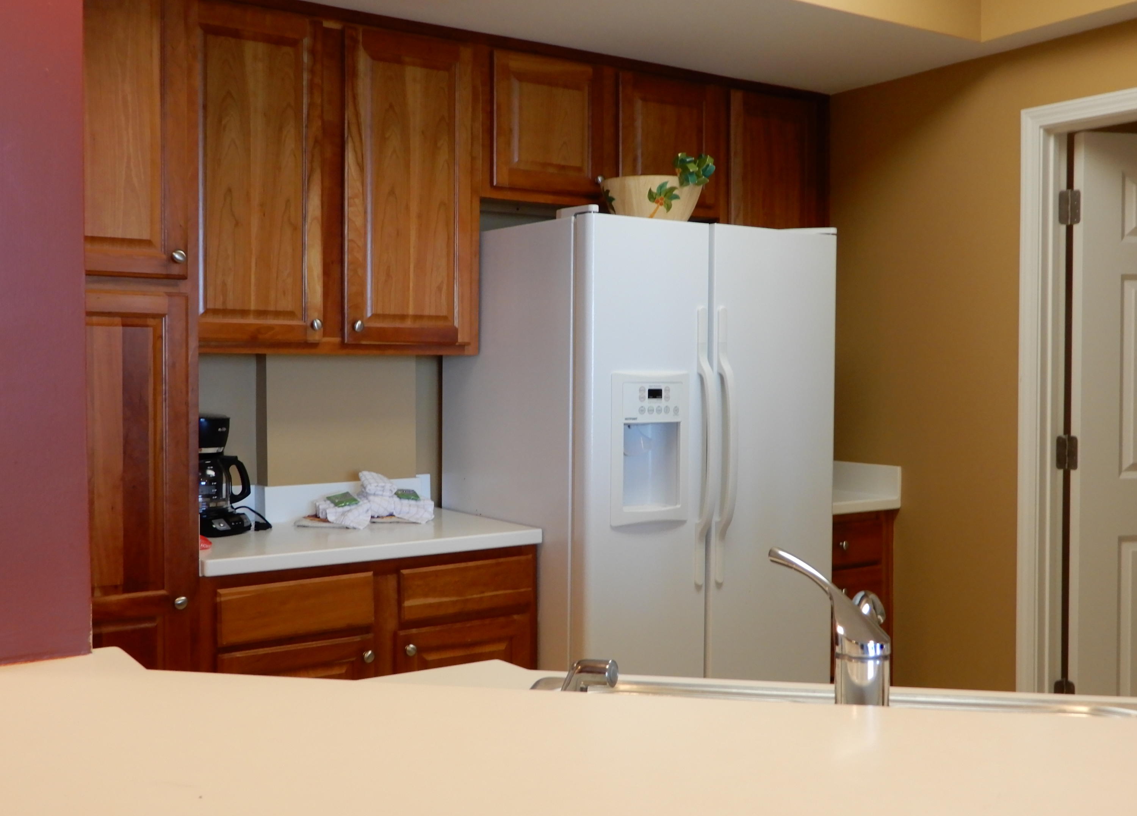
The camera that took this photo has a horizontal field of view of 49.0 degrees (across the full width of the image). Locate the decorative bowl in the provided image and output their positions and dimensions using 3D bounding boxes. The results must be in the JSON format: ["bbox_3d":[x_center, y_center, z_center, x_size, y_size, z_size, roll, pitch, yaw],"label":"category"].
[{"bbox_3d":[0.236,-0.569,3.545,0.286,0.140,0.286,0,2,4],"label":"decorative bowl"}]

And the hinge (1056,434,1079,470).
[{"bbox_3d":[1.486,0.131,3.715,0.068,0.102,0.035,1,2,22],"label":"hinge"}]

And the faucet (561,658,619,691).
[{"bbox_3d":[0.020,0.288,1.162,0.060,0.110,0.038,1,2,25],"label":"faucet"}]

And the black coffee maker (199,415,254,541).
[{"bbox_3d":[-0.959,0.172,3.217,0.240,0.298,0.190,1,2,20],"label":"black coffee maker"}]

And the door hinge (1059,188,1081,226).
[{"bbox_3d":[1.484,-0.596,3.694,0.068,0.102,0.035,1,2,22],"label":"door hinge"}]

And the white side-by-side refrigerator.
[{"bbox_3d":[0.218,0.349,3.696,0.908,1.740,0.795,-1,2,-35],"label":"white side-by-side refrigerator"}]

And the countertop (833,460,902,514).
[{"bbox_3d":[0.726,0.255,4.208,0.470,0.141,0.648,-1,2,-35],"label":"countertop"}]

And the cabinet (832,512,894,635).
[{"bbox_3d":[0.719,0.765,4.221,0.435,0.875,0.625,-1,2,-35],"label":"cabinet"}]

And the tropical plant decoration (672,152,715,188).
[{"bbox_3d":[0.364,-0.690,3.618,0.124,0.102,0.085,0,2,6],"label":"tropical plant decoration"}]

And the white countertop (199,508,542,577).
[{"bbox_3d":[-0.617,0.338,3.279,0.902,0.040,0.648,-1,2,-35],"label":"white countertop"}]

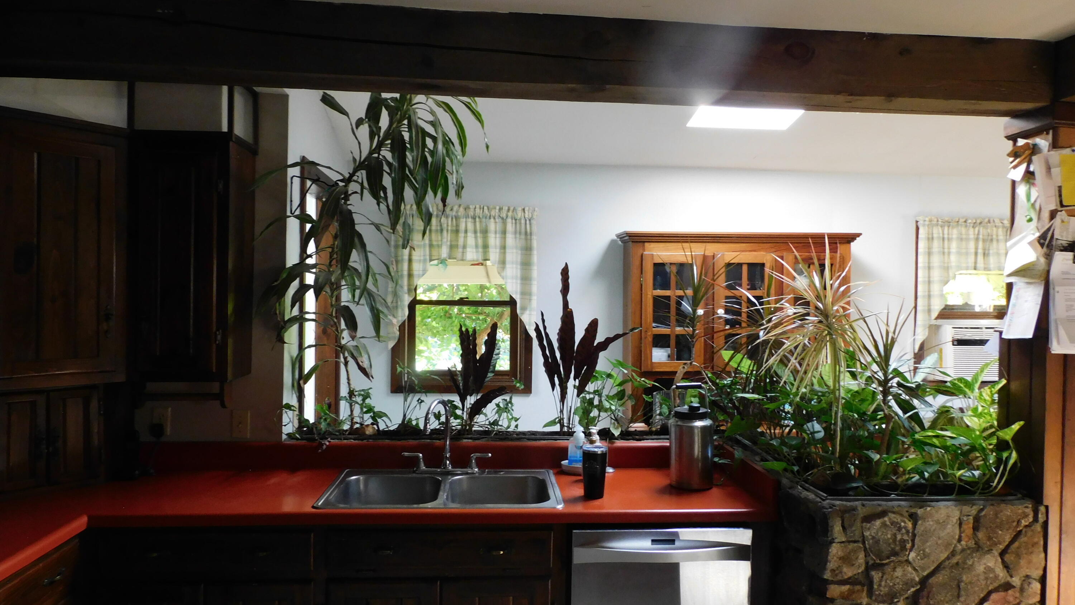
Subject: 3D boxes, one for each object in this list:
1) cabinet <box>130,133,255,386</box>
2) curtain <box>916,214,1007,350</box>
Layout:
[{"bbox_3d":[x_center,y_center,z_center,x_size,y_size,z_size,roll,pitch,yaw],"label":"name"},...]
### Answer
[{"bbox_3d":[-1.291,-0.166,2.818,0.347,0.891,0.310,1,1,-4],"label":"cabinet"},{"bbox_3d":[2.873,-0.125,4.838,0.882,0.837,0.090,1,1,-4],"label":"curtain"}]

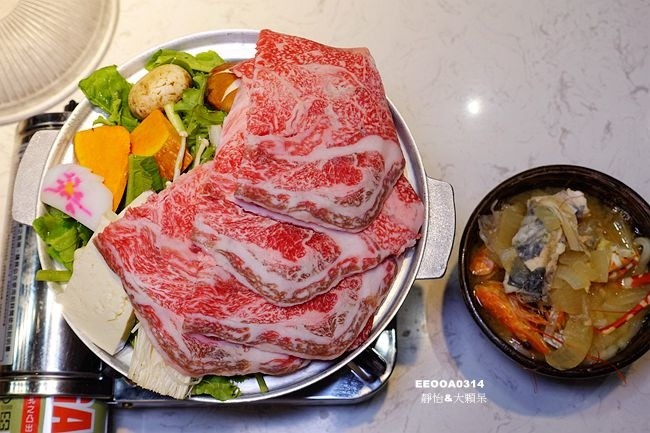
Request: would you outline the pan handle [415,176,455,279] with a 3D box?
[{"bbox_3d":[0.065,0.007,0.458,0.020,0.008,0.062,7,72,2],"label":"pan handle"}]

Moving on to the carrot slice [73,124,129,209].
[{"bbox_3d":[-0.136,-0.030,0.479,0.033,0.018,0.053,-7,72,-2],"label":"carrot slice"}]

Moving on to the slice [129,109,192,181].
[{"bbox_3d":[-0.102,-0.044,0.486,0.022,0.022,0.041,-35,75,-10],"label":"slice"}]

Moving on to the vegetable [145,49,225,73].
[{"bbox_3d":[-0.090,-0.099,0.500,0.049,0.013,0.021,-6,72,-2],"label":"vegetable"}]

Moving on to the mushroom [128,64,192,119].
[{"bbox_3d":[-0.103,-0.078,0.488,0.037,0.025,0.027,-36,75,-11],"label":"mushroom"}]

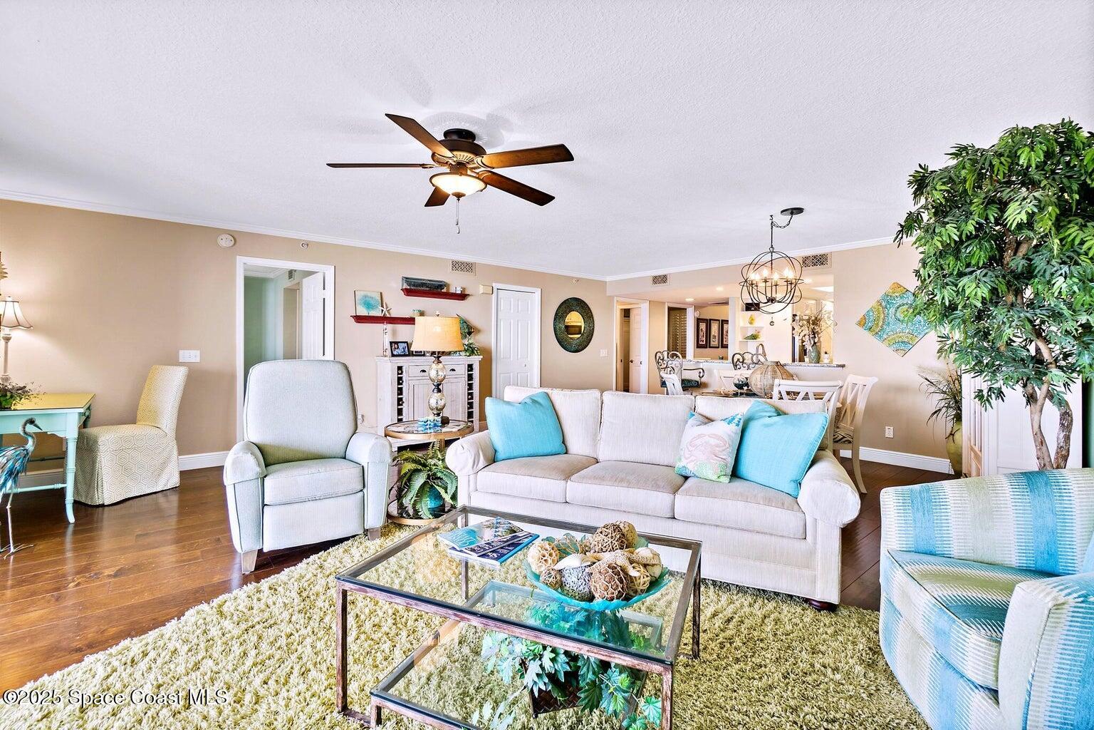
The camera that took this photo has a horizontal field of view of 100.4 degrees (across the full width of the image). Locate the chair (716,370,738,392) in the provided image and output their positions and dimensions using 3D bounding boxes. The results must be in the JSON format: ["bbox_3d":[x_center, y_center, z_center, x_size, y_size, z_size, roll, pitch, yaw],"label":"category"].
[{"bbox_3d":[1.963,0.551,4.621,0.470,0.966,0.560,1,2,18],"label":"chair"}]

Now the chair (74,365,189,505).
[{"bbox_3d":[-3.347,0.524,3.710,0.490,0.990,0.580,2,2,29],"label":"chair"}]

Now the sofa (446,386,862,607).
[{"bbox_3d":[0.575,0.656,2.896,2.170,0.910,0.950,1,3,23],"label":"sofa"}]

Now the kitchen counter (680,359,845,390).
[{"bbox_3d":[2.639,0.468,5.849,0.420,1.060,2.130,-2,3,-39],"label":"kitchen counter"}]

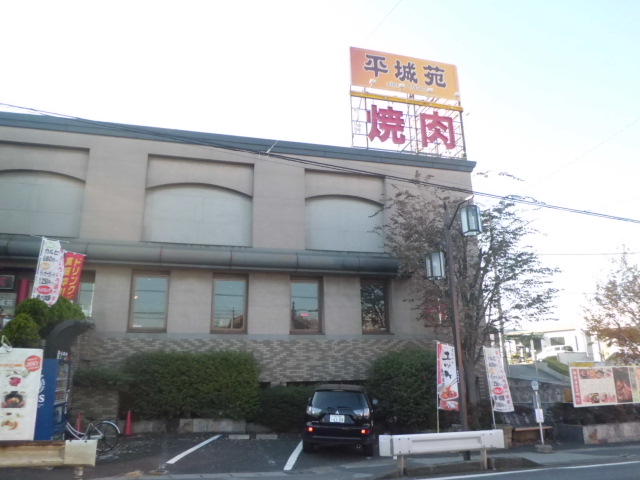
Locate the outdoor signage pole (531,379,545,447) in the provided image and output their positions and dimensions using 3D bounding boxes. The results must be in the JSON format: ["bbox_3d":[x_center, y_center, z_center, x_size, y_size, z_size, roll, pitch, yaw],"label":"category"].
[{"bbox_3d":[5.719,4.511,12.549,0.300,1.720,0.200,3,-16,-13],"label":"outdoor signage pole"}]

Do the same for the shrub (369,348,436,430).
[{"bbox_3d":[2.781,5.100,16.400,2.350,2.600,1.500,3,-16,-14],"label":"shrub"}]

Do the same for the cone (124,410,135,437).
[{"bbox_3d":[-5.381,5.192,13.600,0.370,0.720,0.370,3,-16,-14],"label":"cone"}]

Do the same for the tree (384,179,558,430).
[{"bbox_3d":[4.850,2.009,15.700,5.500,7.700,5.200,3,-16,-14],"label":"tree"}]

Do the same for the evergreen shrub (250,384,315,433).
[{"bbox_3d":[-1.163,5.679,16.200,2.400,1.500,1.000,3,-16,-14],"label":"evergreen shrub"}]

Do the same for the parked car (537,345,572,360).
[{"bbox_3d":[24.108,11.613,48.988,3.750,1.550,1.620,-1,-16,0],"label":"parked car"}]

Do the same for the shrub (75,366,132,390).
[{"bbox_3d":[-6.606,4.207,14.600,1.700,0.750,0.800,3,-16,-14],"label":"shrub"}]

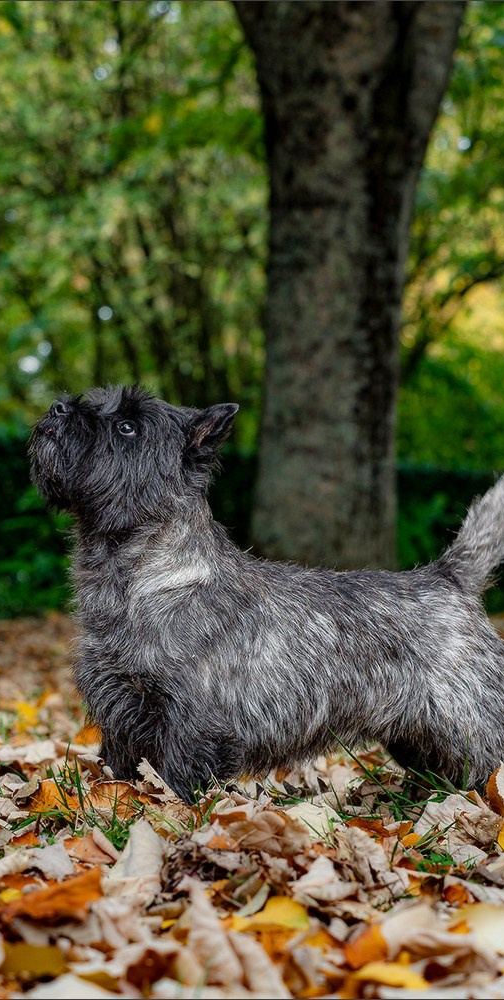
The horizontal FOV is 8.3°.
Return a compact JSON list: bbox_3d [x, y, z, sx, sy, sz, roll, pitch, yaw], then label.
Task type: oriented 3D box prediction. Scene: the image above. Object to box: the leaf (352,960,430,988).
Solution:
[{"bbox_3d":[0.089,0.303,2.211,0.049,0.019,0.040,0,-1,0],"label":"leaf"}]

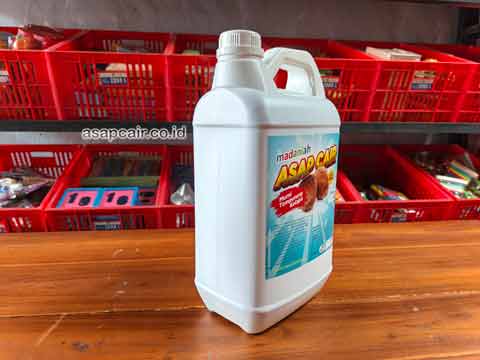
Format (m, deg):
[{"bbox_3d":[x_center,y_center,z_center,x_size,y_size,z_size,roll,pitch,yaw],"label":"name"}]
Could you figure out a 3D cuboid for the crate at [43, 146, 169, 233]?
[{"bbox_3d":[-0.466,0.068,1.254,0.345,0.225,0.455,-1,32,-8],"label":"crate"}]

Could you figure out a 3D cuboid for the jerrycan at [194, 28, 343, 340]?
[{"bbox_3d":[0.033,-0.004,0.376,0.174,0.310,0.118,-9,13,-39],"label":"jerrycan"}]

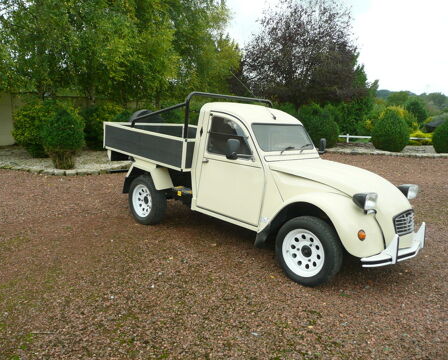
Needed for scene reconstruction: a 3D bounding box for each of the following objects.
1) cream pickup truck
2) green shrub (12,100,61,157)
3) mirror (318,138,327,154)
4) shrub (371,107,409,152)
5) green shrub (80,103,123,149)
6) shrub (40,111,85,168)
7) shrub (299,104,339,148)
[{"bbox_3d":[0.232,-0.162,4.680,1.600,1.680,4.060,-6,13,-45],"label":"cream pickup truck"},{"bbox_3d":[-5.716,-1.555,11.900,1.502,1.762,1.502,-2,10,-25],"label":"green shrub"},{"bbox_3d":[1.216,-0.413,4.793,0.070,0.190,0.125,9,11,33],"label":"mirror"},{"bbox_3d":[7.470,-2.258,17.500,1.700,2.019,1.700,6,10,22],"label":"shrub"},{"bbox_3d":[-4.456,-1.961,14.300,1.624,1.786,1.624,-1,10,-17],"label":"green shrub"},{"bbox_3d":[-3.918,-0.998,9.450,1.073,1.460,1.073,-2,10,-22],"label":"shrub"},{"bbox_3d":[4.455,-2.563,18.600,2.019,2.108,2.019,4,9,13],"label":"shrub"}]

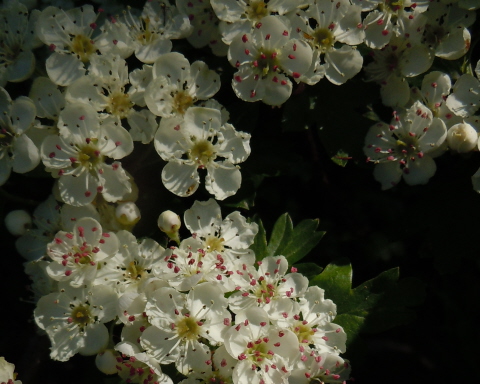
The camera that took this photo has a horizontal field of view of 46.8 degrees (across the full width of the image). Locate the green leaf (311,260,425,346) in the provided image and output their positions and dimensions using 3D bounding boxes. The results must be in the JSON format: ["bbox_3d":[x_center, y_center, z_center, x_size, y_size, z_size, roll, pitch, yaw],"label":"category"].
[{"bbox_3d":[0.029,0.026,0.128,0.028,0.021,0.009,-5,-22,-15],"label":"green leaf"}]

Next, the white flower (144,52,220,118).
[{"bbox_3d":[-0.013,-0.022,0.121,0.016,0.016,0.008,0,-15,0],"label":"white flower"}]

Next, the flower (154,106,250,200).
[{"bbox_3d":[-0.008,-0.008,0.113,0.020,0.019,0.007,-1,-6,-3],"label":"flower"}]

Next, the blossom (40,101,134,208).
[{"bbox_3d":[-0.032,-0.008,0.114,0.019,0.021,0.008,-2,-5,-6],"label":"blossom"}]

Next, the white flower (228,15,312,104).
[{"bbox_3d":[0.006,-0.027,0.115,0.017,0.018,0.008,0,2,0],"label":"white flower"}]

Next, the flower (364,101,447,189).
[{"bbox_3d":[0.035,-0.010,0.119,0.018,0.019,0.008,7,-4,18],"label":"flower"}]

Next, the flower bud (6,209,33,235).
[{"bbox_3d":[-0.053,0.007,0.132,0.006,0.006,0.006,0,18,0],"label":"flower bud"}]

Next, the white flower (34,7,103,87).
[{"bbox_3d":[-0.038,-0.033,0.125,0.016,0.018,0.008,2,-6,6],"label":"white flower"}]

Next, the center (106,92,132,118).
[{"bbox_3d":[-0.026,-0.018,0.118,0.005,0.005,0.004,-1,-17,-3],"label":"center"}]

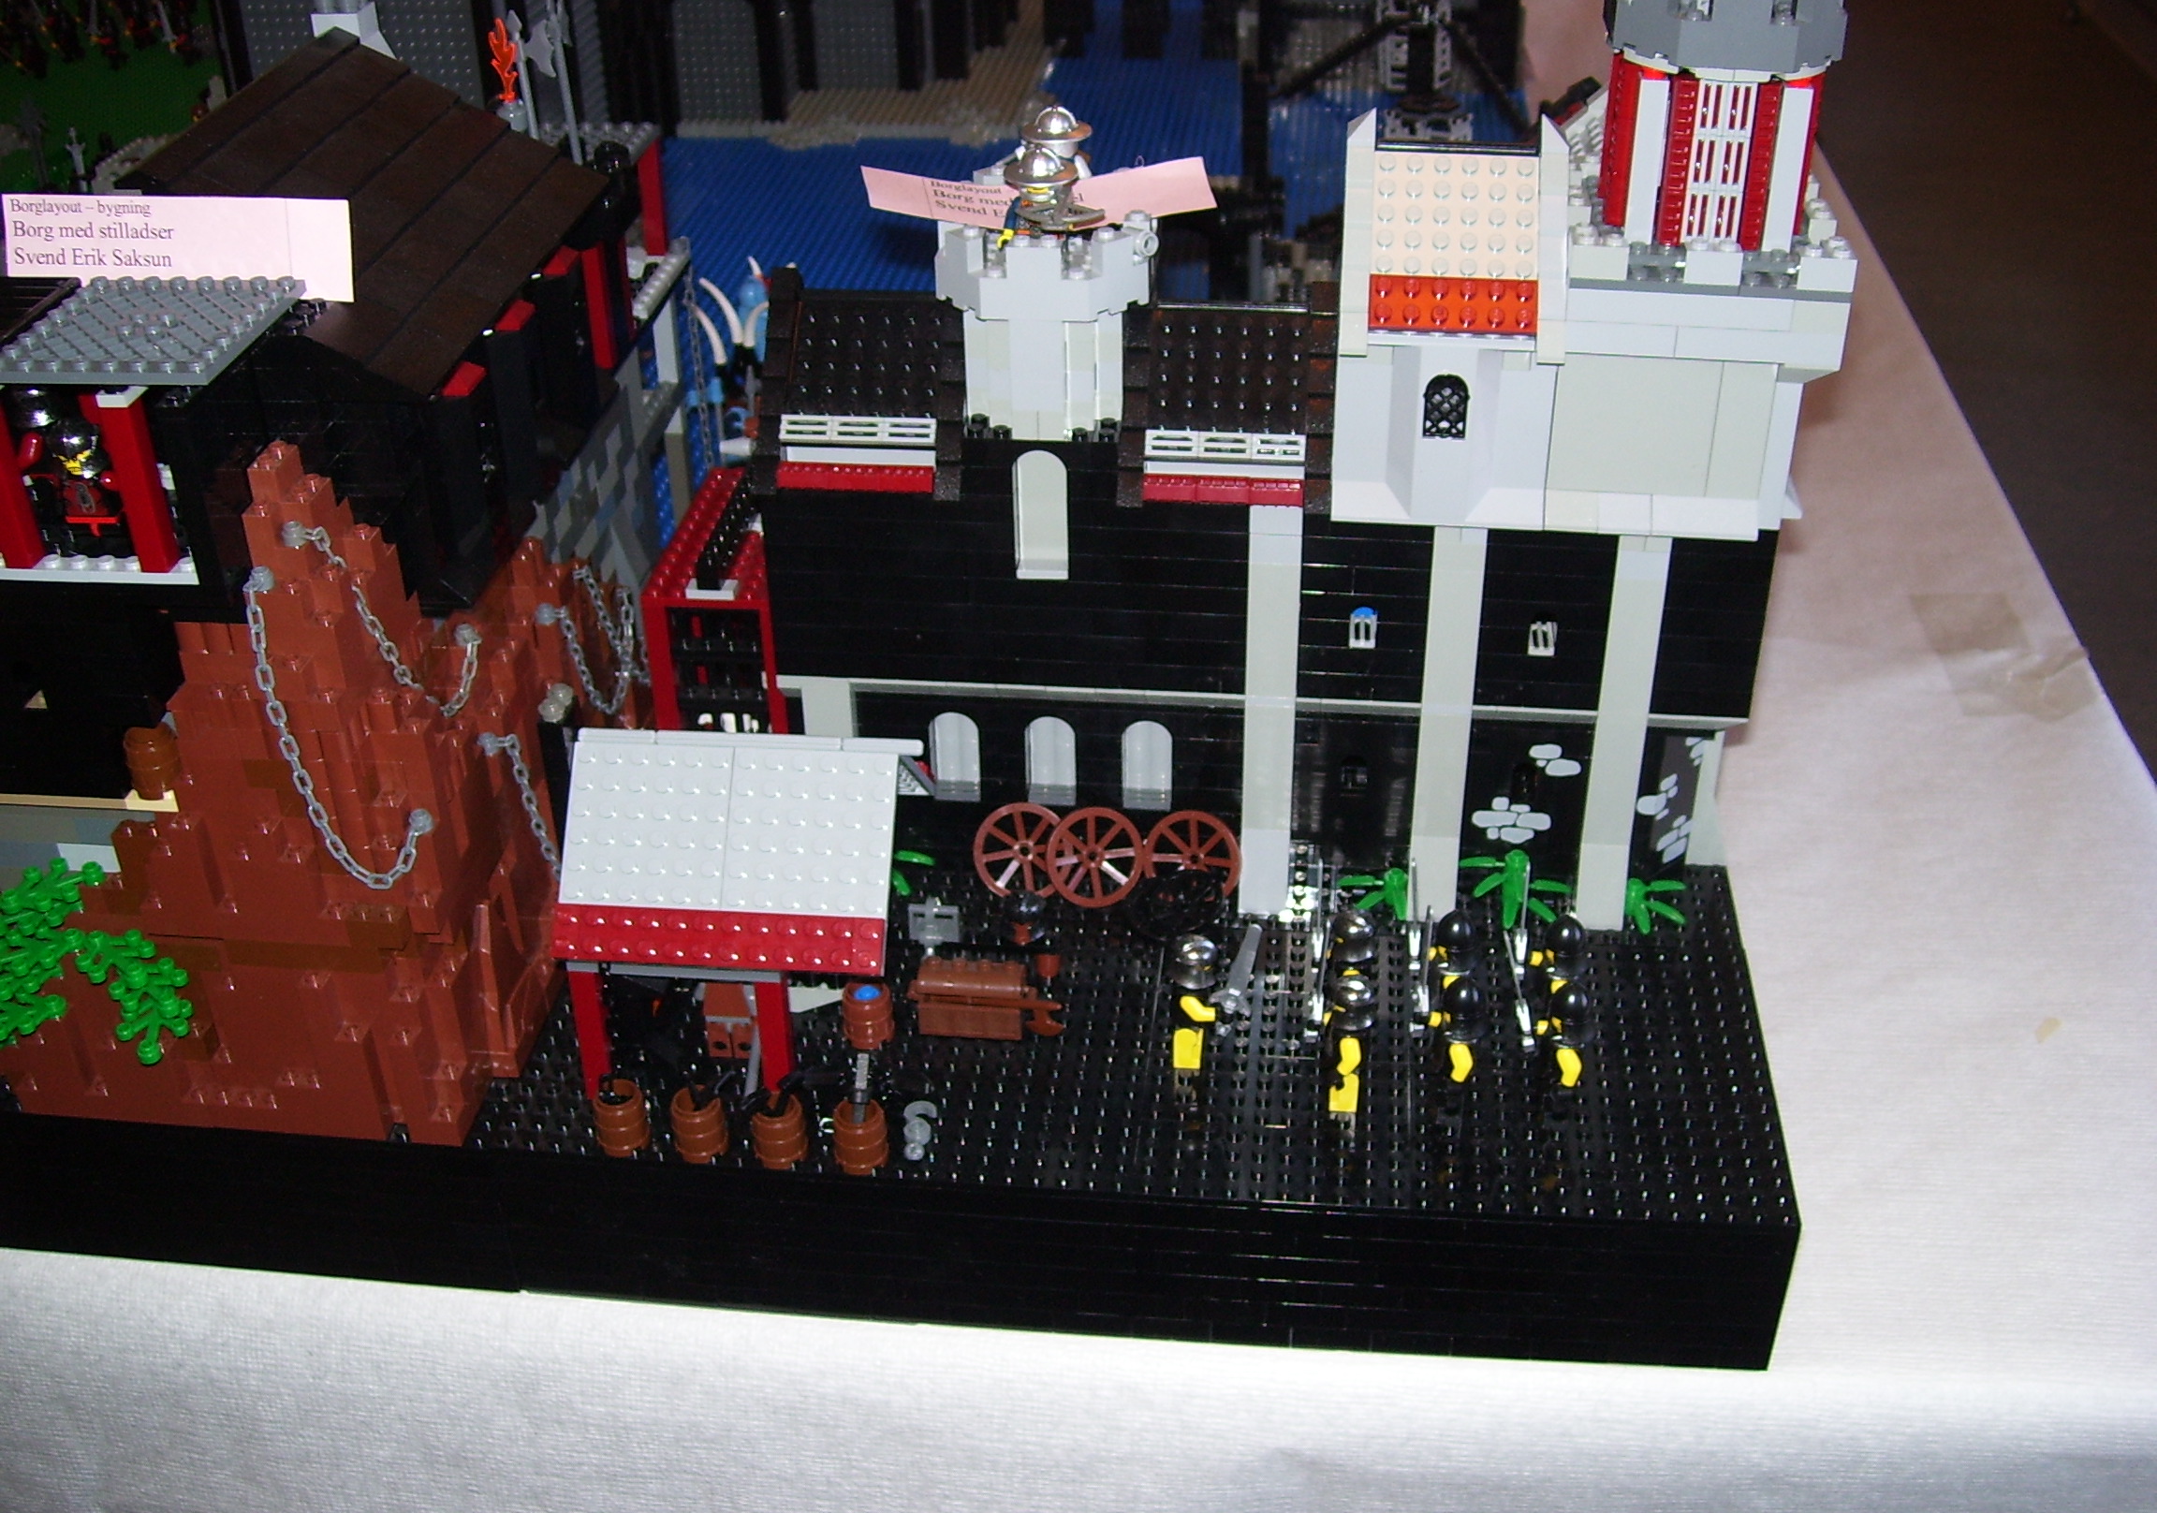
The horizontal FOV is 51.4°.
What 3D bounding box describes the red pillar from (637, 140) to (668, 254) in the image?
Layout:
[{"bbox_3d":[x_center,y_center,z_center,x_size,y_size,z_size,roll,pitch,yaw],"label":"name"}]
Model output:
[{"bbox_3d":[-0.166,-0.218,0.873,0.008,0.048,0.008,2,33,6],"label":"red pillar"}]

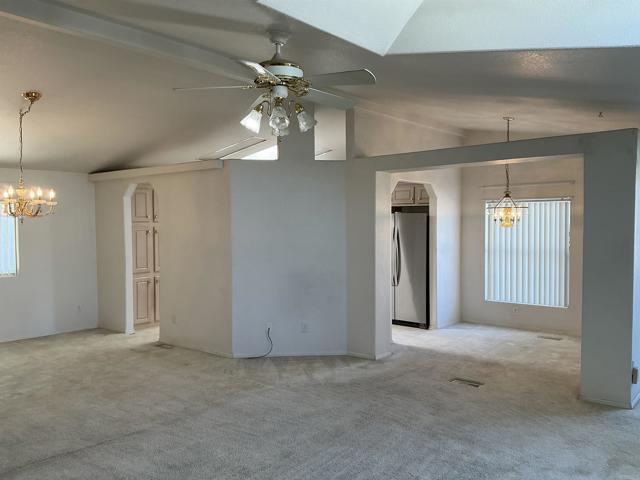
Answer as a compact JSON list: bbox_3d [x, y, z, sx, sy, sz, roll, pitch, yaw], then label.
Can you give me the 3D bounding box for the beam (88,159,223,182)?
[{"bbox_3d":[-2.227,-0.884,6.757,2.967,0.113,0.140,1,2,40],"label":"beam"}]

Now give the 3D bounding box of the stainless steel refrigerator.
[{"bbox_3d":[1.437,0.422,8.234,0.910,1.750,0.740,1,2,40],"label":"stainless steel refrigerator"}]

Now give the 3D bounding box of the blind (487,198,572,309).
[{"bbox_3d":[2.931,0.178,7.429,1.191,1.520,0.080,1,2,40],"label":"blind"}]

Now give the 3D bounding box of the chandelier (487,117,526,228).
[{"bbox_3d":[2.258,-0.799,6.221,0.450,1.323,0.450,1,2,40],"label":"chandelier"}]

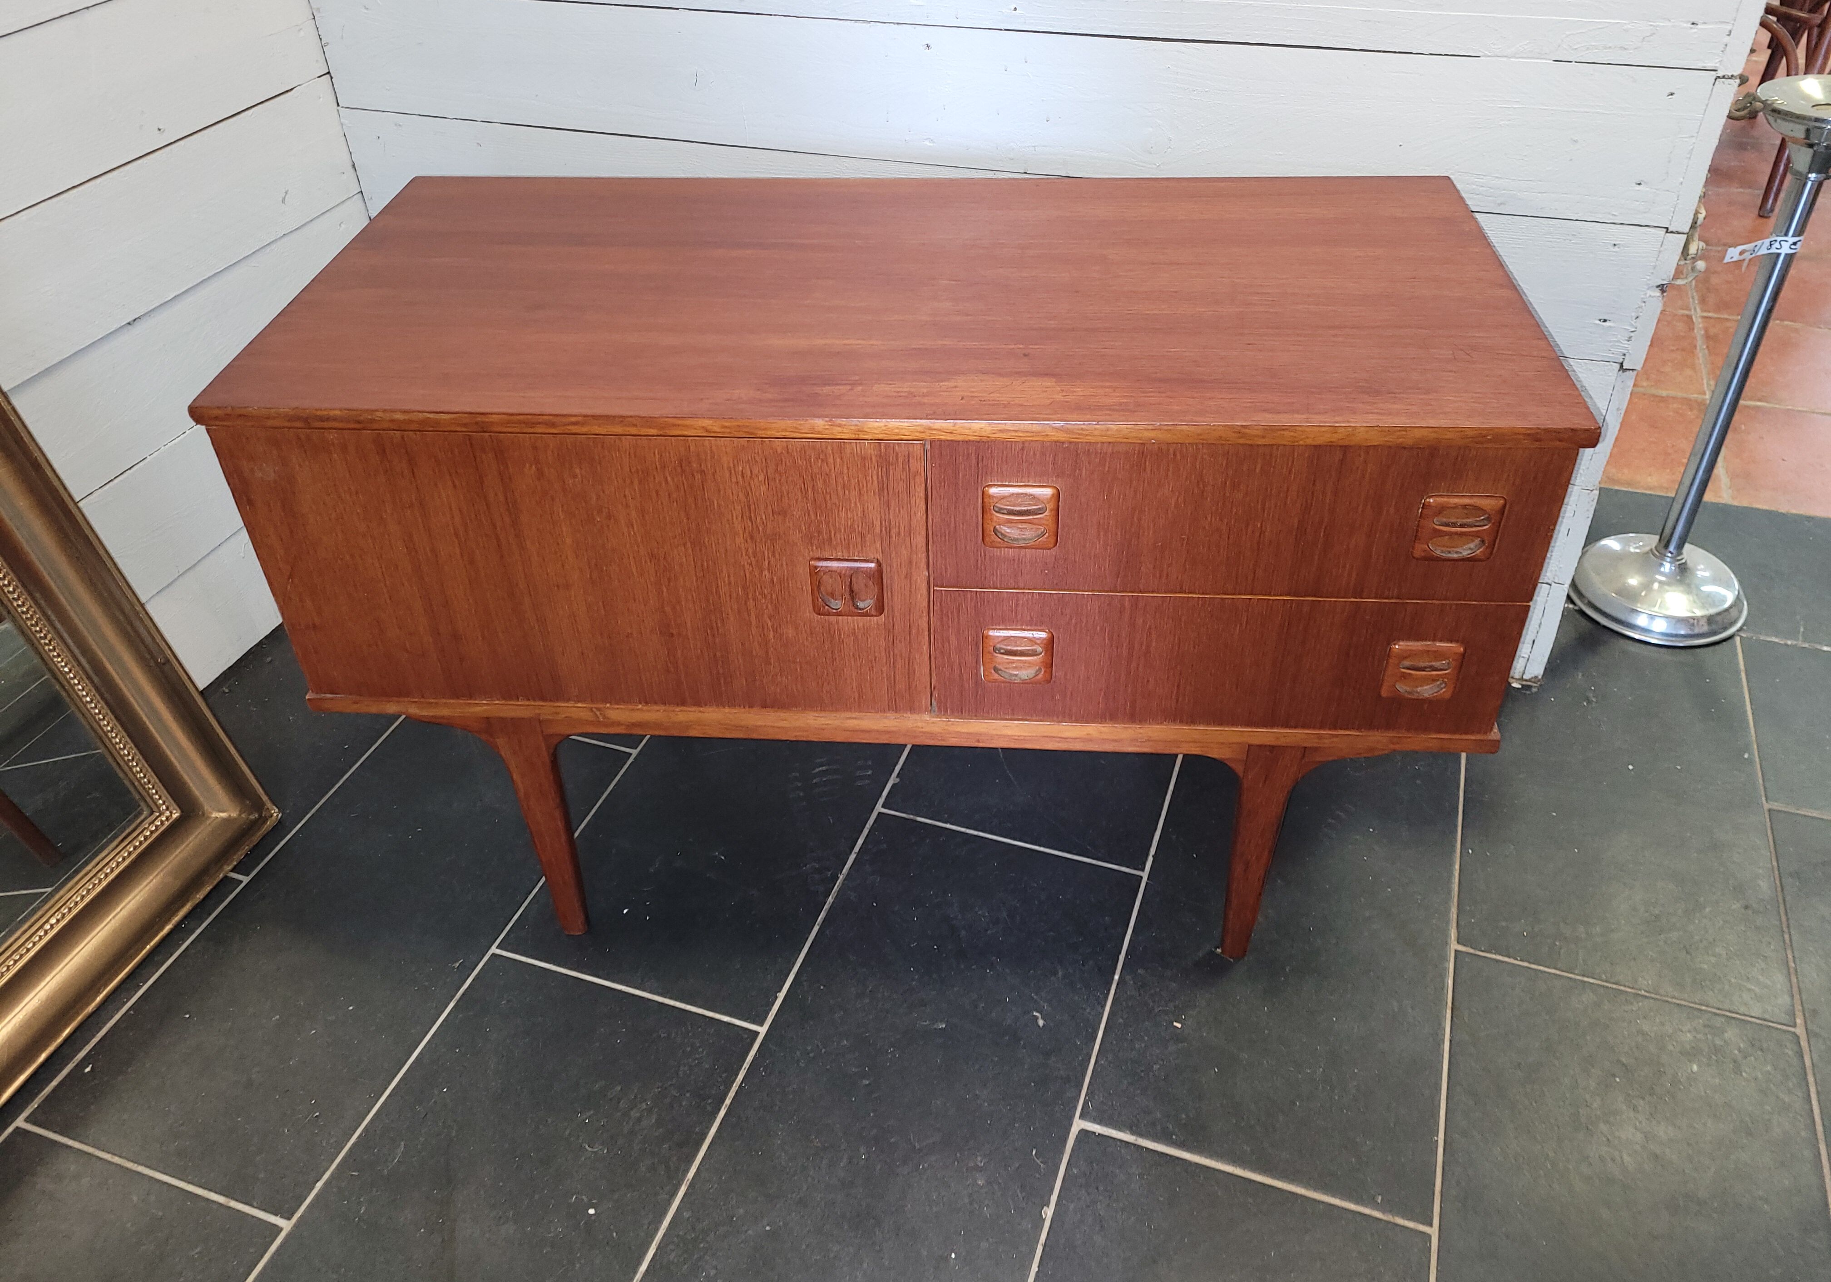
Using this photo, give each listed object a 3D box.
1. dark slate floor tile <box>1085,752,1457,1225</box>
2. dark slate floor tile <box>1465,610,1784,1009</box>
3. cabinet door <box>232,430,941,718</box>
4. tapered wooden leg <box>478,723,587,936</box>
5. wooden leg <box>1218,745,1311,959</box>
[{"bbox_3d":[0.389,0.279,1.404,0.300,0.010,0.600,11,41,16],"label":"dark slate floor tile"},{"bbox_3d":[0.779,0.151,1.542,0.300,0.010,0.600,11,41,16],"label":"dark slate floor tile"},{"bbox_3d":[-0.264,-0.055,1.122,0.550,0.273,0.018,2,39,5],"label":"cabinet door"},{"bbox_3d":[-0.352,0.170,1.330,0.056,0.300,0.038,2,39,5],"label":"tapered wooden leg"},{"bbox_3d":[0.314,0.190,1.272,0.056,0.300,0.038,2,39,5],"label":"wooden leg"}]

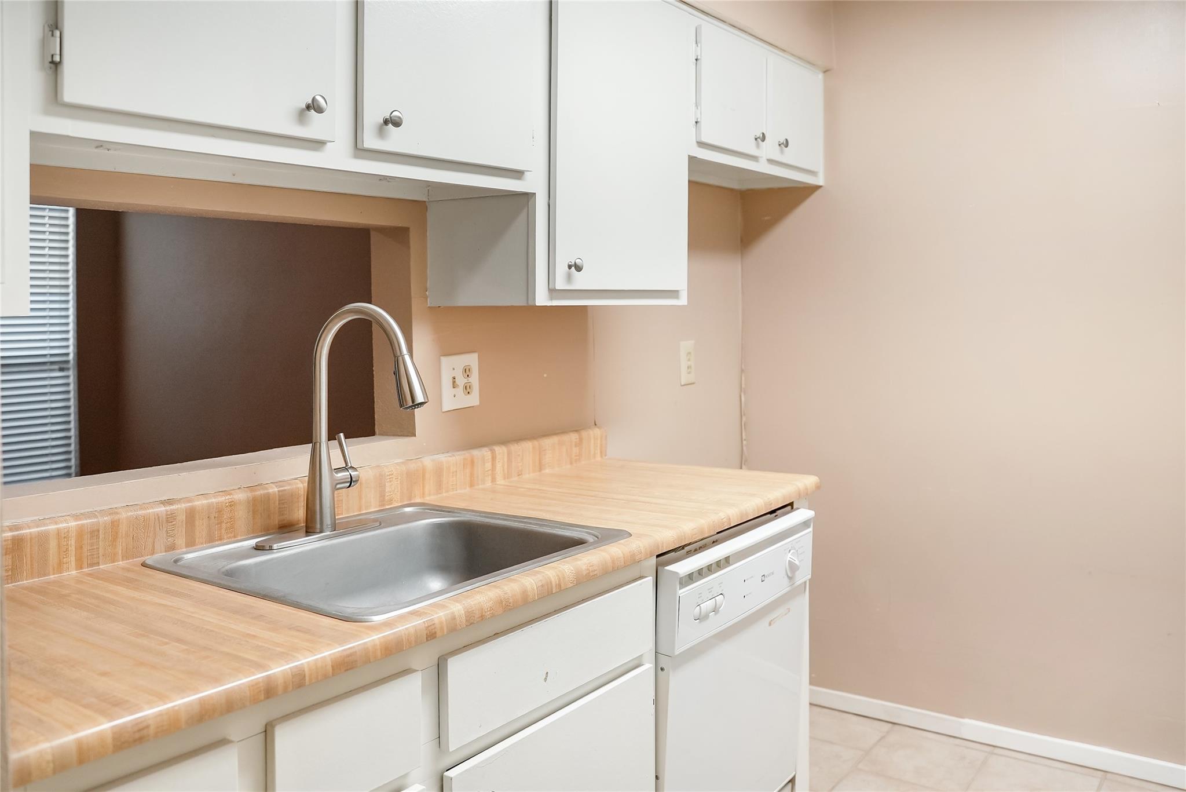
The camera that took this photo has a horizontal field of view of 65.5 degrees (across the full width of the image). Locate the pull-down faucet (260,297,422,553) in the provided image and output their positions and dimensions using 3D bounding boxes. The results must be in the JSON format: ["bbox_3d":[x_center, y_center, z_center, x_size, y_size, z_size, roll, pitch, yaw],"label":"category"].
[{"bbox_3d":[-0.396,0.047,1.558,0.270,0.405,0.255,2,5,33],"label":"pull-down faucet"}]

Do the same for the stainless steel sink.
[{"bbox_3d":[-0.326,0.337,1.556,0.560,0.180,0.625,3,5,37],"label":"stainless steel sink"}]

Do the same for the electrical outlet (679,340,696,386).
[{"bbox_3d":[0.294,-0.102,2.860,0.008,0.127,0.078,3,5,37],"label":"electrical outlet"}]

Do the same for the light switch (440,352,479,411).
[{"bbox_3d":[-0.301,-0.031,2.085,0.010,0.117,0.117,3,5,37],"label":"light switch"}]

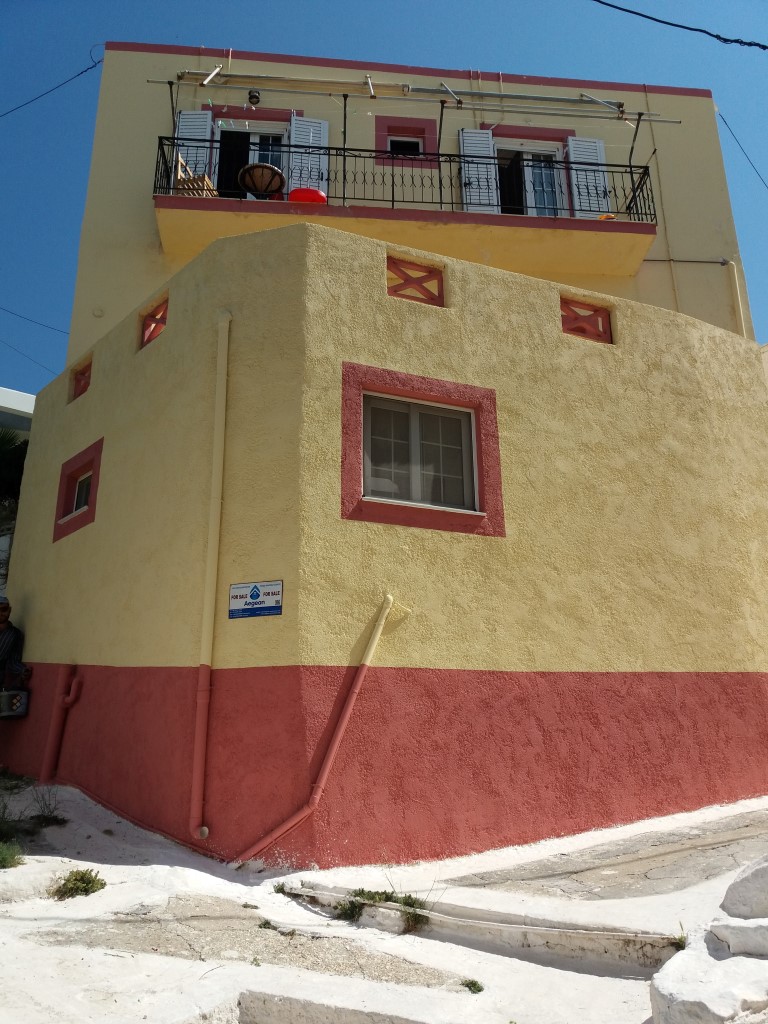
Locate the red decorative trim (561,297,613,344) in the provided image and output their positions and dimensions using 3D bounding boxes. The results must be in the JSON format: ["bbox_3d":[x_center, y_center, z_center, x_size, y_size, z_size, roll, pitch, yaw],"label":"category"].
[{"bbox_3d":[2.082,-1.970,8.681,0.660,0.480,0.100,7,-20,-22],"label":"red decorative trim"}]

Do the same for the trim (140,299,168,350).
[{"bbox_3d":[-2.277,-1.925,8.466,0.080,0.440,0.570,16,-25,-41],"label":"trim"}]

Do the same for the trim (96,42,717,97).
[{"bbox_3d":[0.566,-6.769,12.784,9.435,0.154,0.150,1,-19,-6],"label":"trim"}]

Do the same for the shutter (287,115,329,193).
[{"bbox_3d":[-1.073,-4.734,11.841,0.558,2.180,0.045,2,-19,-10],"label":"shutter"}]

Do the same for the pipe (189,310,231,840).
[{"bbox_3d":[-1.330,0.275,6.504,0.130,4.247,0.130,-12,-22,29],"label":"pipe"}]

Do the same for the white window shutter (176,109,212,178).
[{"bbox_3d":[-2.733,-4.765,11.670,0.527,2.180,0.045,-1,-19,-1],"label":"white window shutter"}]

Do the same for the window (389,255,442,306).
[{"bbox_3d":[0.275,-2.160,7.939,0.620,0.460,0.100,7,-20,-22],"label":"window"}]

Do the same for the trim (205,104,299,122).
[{"bbox_3d":[-1.912,-5.843,12.146,1.473,0.224,0.070,1,-19,-6],"label":"trim"}]

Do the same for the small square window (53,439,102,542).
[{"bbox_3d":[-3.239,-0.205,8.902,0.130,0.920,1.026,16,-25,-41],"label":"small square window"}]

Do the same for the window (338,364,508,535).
[{"bbox_3d":[0.340,-0.528,7.338,1.548,1.447,0.130,7,-20,-22],"label":"window"}]

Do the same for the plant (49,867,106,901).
[{"bbox_3d":[-1.887,2.297,5.100,0.320,0.180,0.230,-1,-19,0],"label":"plant"}]

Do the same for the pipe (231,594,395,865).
[{"bbox_3d":[-0.498,1.564,6.200,1.170,1.990,0.190,3,-19,-11],"label":"pipe"}]

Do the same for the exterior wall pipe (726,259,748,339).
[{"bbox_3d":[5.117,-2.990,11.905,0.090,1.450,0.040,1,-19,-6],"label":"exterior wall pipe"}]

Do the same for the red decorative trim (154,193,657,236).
[{"bbox_3d":[0.381,-3.811,10.776,6.546,0.190,0.120,1,-19,-6],"label":"red decorative trim"}]

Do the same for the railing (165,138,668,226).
[{"bbox_3d":[0.324,-4.238,11.400,6.608,0.937,0.910,1,-19,-6],"label":"railing"}]

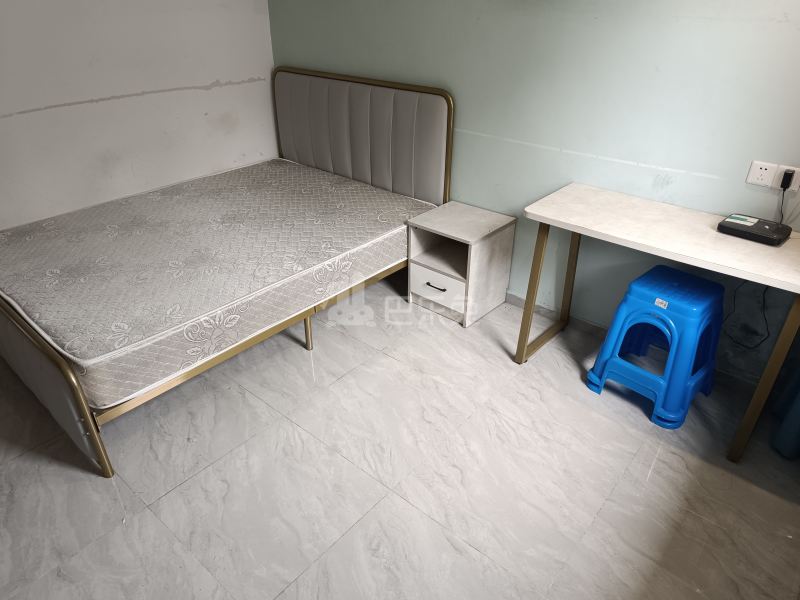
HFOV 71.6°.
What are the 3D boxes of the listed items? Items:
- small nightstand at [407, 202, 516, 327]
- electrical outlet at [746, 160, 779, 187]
[{"bbox_3d":[0.322,-0.199,2.994,0.400,0.483,0.389,24,38,35],"label":"small nightstand"},{"bbox_3d":[1.376,-0.478,2.108,0.086,0.086,0.012,23,37,34],"label":"electrical outlet"}]

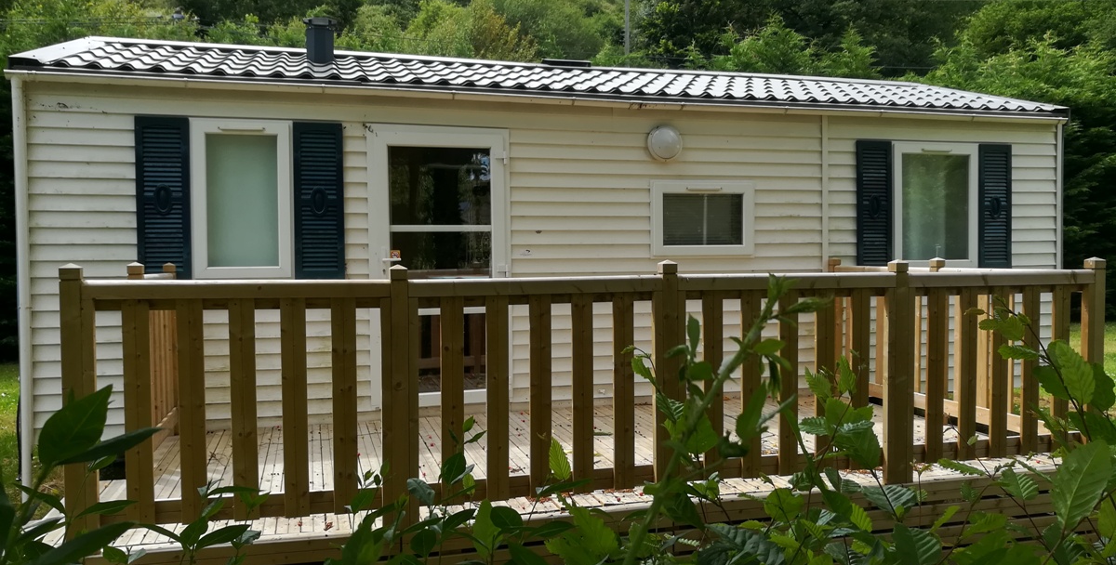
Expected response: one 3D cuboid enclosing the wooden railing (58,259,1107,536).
[{"bbox_3d":[0.230,0.416,4.851,4.938,1.085,2.344,-1,2,-16],"label":"wooden railing"}]

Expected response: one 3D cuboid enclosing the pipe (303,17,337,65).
[{"bbox_3d":[-1.792,-1.822,6.330,0.244,0.361,0.244,-1,2,-16],"label":"pipe"}]

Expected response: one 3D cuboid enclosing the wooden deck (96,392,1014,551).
[{"bbox_3d":[0.227,1.037,4.894,4.981,0.160,2.463,-1,2,-16],"label":"wooden deck"}]

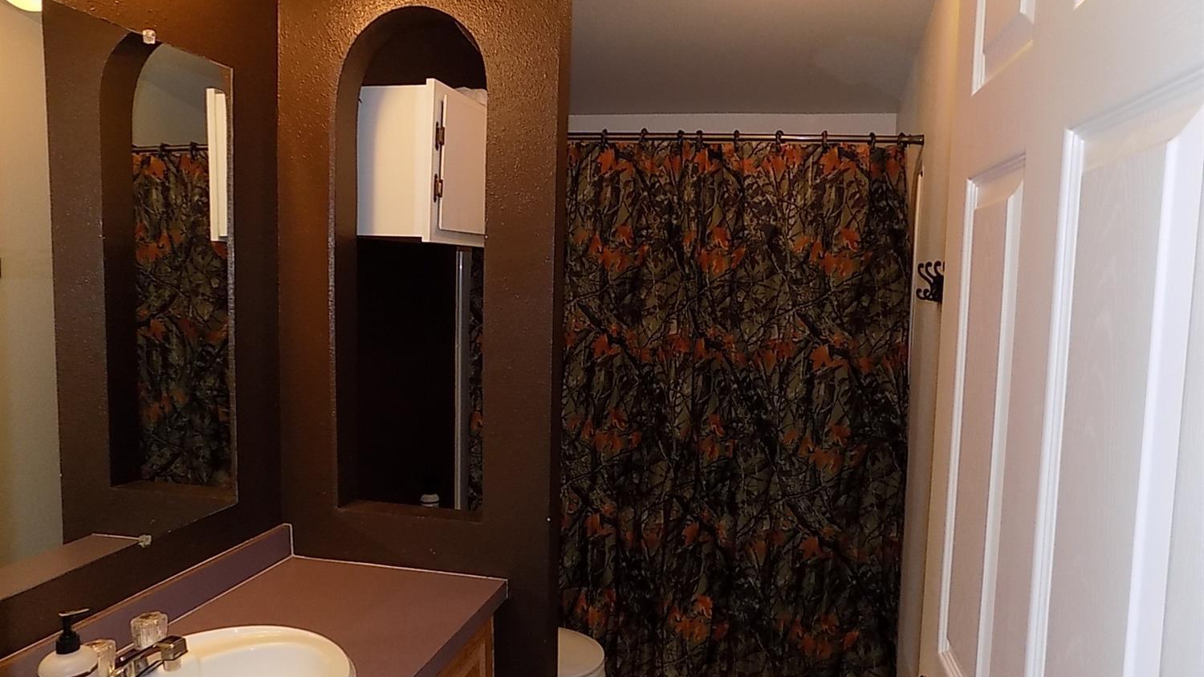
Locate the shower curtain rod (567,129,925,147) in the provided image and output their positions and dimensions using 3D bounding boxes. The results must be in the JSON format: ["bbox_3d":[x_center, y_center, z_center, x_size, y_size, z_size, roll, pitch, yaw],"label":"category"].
[{"bbox_3d":[0.244,-0.654,2.602,1.510,0.030,0.030,4,5,13],"label":"shower curtain rod"}]

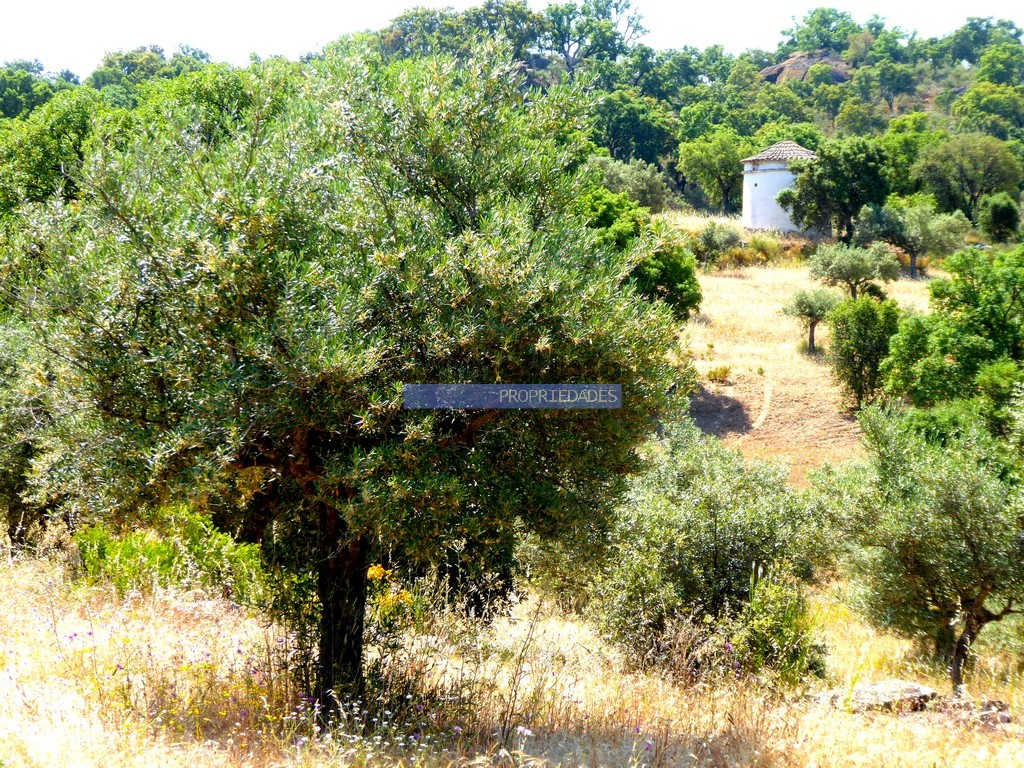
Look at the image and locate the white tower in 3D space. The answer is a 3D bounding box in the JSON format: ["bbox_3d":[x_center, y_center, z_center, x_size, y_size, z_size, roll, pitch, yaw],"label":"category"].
[{"bbox_3d":[13.019,-9.239,137.000,4.442,4.537,4.442,0,0,0],"label":"white tower"}]

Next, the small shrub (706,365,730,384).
[{"bbox_3d":[5.387,-0.249,76.000,0.682,0.524,0.648,0,0,0],"label":"small shrub"}]

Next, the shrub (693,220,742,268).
[{"bbox_3d":[9.003,-6.111,127.000,2.190,2.103,2.190,0,0,0],"label":"shrub"}]

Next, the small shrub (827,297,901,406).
[{"bbox_3d":[8.730,-0.807,72.000,1.838,2.732,1.746,0,0,0],"label":"small shrub"}]

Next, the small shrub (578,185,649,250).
[{"bbox_3d":[3.571,-5.717,102.000,2.463,2.604,2.463,0,0,0],"label":"small shrub"}]

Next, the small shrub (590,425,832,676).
[{"bbox_3d":[1.575,1.321,23.000,1.841,2.063,1.749,0,0,0],"label":"small shrub"}]

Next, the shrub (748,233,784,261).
[{"bbox_3d":[11.325,-6.052,129.000,1.602,1.379,1.522,0,0,0],"label":"shrub"}]

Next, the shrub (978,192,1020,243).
[{"bbox_3d":[23.206,-7.926,138.000,1.999,2.380,1.999,0,0,0],"label":"shrub"}]

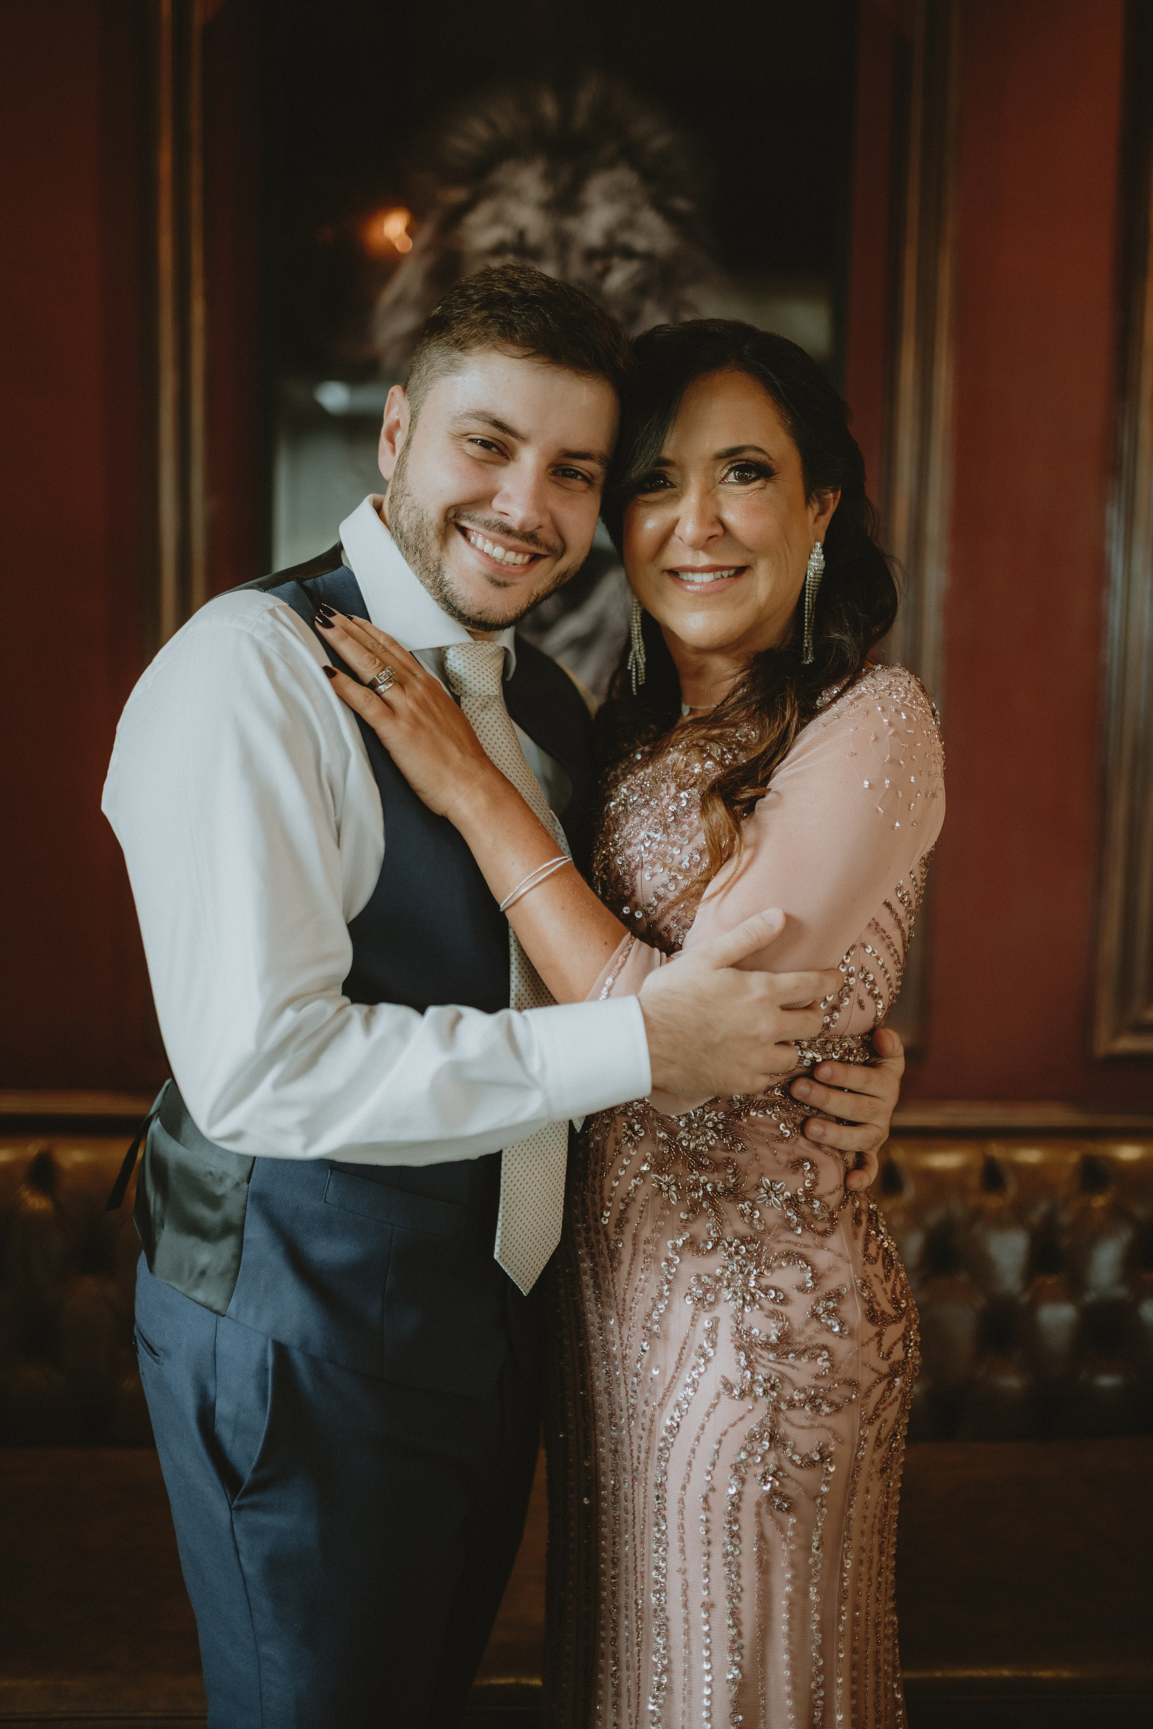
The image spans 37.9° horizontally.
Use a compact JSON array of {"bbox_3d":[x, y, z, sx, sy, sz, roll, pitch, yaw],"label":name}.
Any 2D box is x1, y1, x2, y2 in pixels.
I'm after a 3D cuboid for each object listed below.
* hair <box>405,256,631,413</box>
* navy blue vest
[{"bbox_3d":[-0.048,-0.368,1.235,0.168,0.150,0.200,16,4,-16],"label":"hair"},{"bbox_3d":[-0.152,0.076,1.280,0.280,0.620,0.380,9,5,40],"label":"navy blue vest"}]

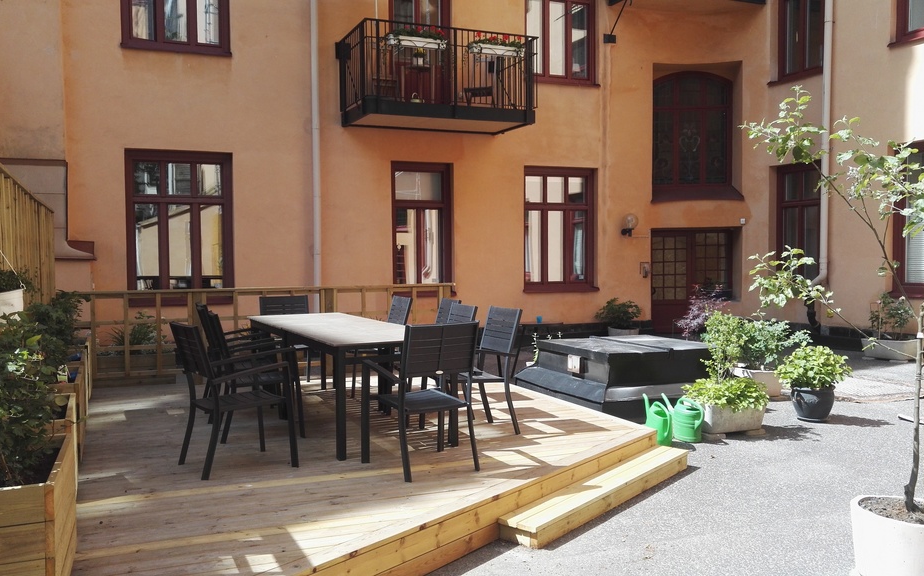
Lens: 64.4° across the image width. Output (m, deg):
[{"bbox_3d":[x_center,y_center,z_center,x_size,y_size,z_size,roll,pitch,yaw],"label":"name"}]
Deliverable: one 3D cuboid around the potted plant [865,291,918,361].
[{"bbox_3d":[6.039,0.531,10.331,0.380,0.965,0.740,-2,2,-22],"label":"potted plant"}]

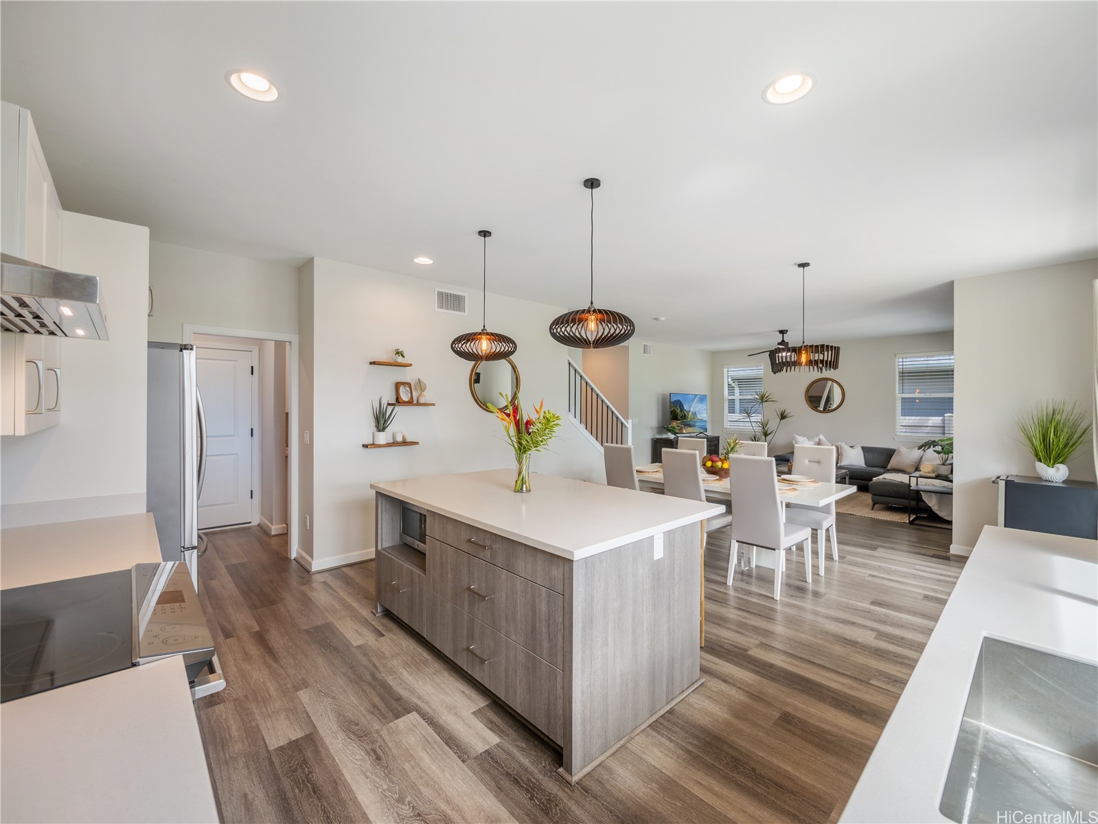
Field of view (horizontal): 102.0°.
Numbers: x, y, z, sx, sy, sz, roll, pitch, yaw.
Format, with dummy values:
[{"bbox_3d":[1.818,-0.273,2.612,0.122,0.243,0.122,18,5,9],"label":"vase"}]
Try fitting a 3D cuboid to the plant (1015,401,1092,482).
[{"bbox_3d":[4.313,0.248,3.812,0.410,0.698,0.420,0,0,-43],"label":"plant"}]

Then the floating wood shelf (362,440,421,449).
[{"bbox_3d":[-1.500,0.318,4.244,0.495,0.025,0.138,0,0,-43],"label":"floating wood shelf"}]

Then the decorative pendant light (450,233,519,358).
[{"bbox_3d":[-0.478,-0.860,3.315,0.492,0.950,0.492,0,1,-8],"label":"decorative pendant light"}]

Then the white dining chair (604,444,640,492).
[{"bbox_3d":[0.908,0.889,4.753,0.623,1.080,0.452,0,1,-42],"label":"white dining chair"}]

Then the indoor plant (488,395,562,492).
[{"bbox_3d":[-0.171,0.212,3.119,0.502,0.664,0.422,0,1,-3],"label":"indoor plant"}]

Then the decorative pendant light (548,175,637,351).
[{"bbox_3d":[0.249,-0.849,2.559,0.492,0.950,0.492,0,1,6],"label":"decorative pendant light"}]

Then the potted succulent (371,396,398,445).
[{"bbox_3d":[-1.546,0.082,4.167,0.220,0.447,0.180,0,0,-43],"label":"potted succulent"}]

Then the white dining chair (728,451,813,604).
[{"bbox_3d":[1.788,0.885,3.655,0.650,1.067,0.445,0,0,-43],"label":"white dining chair"}]

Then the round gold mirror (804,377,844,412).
[{"bbox_3d":[5.237,-0.311,8.453,0.040,0.690,0.685,0,0,-43],"label":"round gold mirror"}]

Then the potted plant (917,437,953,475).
[{"bbox_3d":[5.099,0.573,5.769,0.543,0.492,0.482,1,1,41],"label":"potted plant"}]

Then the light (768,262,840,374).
[{"bbox_3d":[2.251,-0.837,3.934,0.640,0.965,0.640,0,0,-43],"label":"light"}]

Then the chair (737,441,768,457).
[{"bbox_3d":[2.041,0.890,4.808,0.623,1.080,0.452,0,1,-42],"label":"chair"}]

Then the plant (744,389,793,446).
[{"bbox_3d":[4.325,0.492,8.826,0.830,1.850,0.900,0,0,-43],"label":"plant"}]

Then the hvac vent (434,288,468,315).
[{"bbox_3d":[-1.029,-1.173,4.743,0.395,0.240,0.023,0,0,-43],"label":"hvac vent"}]

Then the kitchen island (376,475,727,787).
[{"bbox_3d":[-0.154,1.000,2.956,1.243,0.900,2.119,0,1,-42],"label":"kitchen island"}]

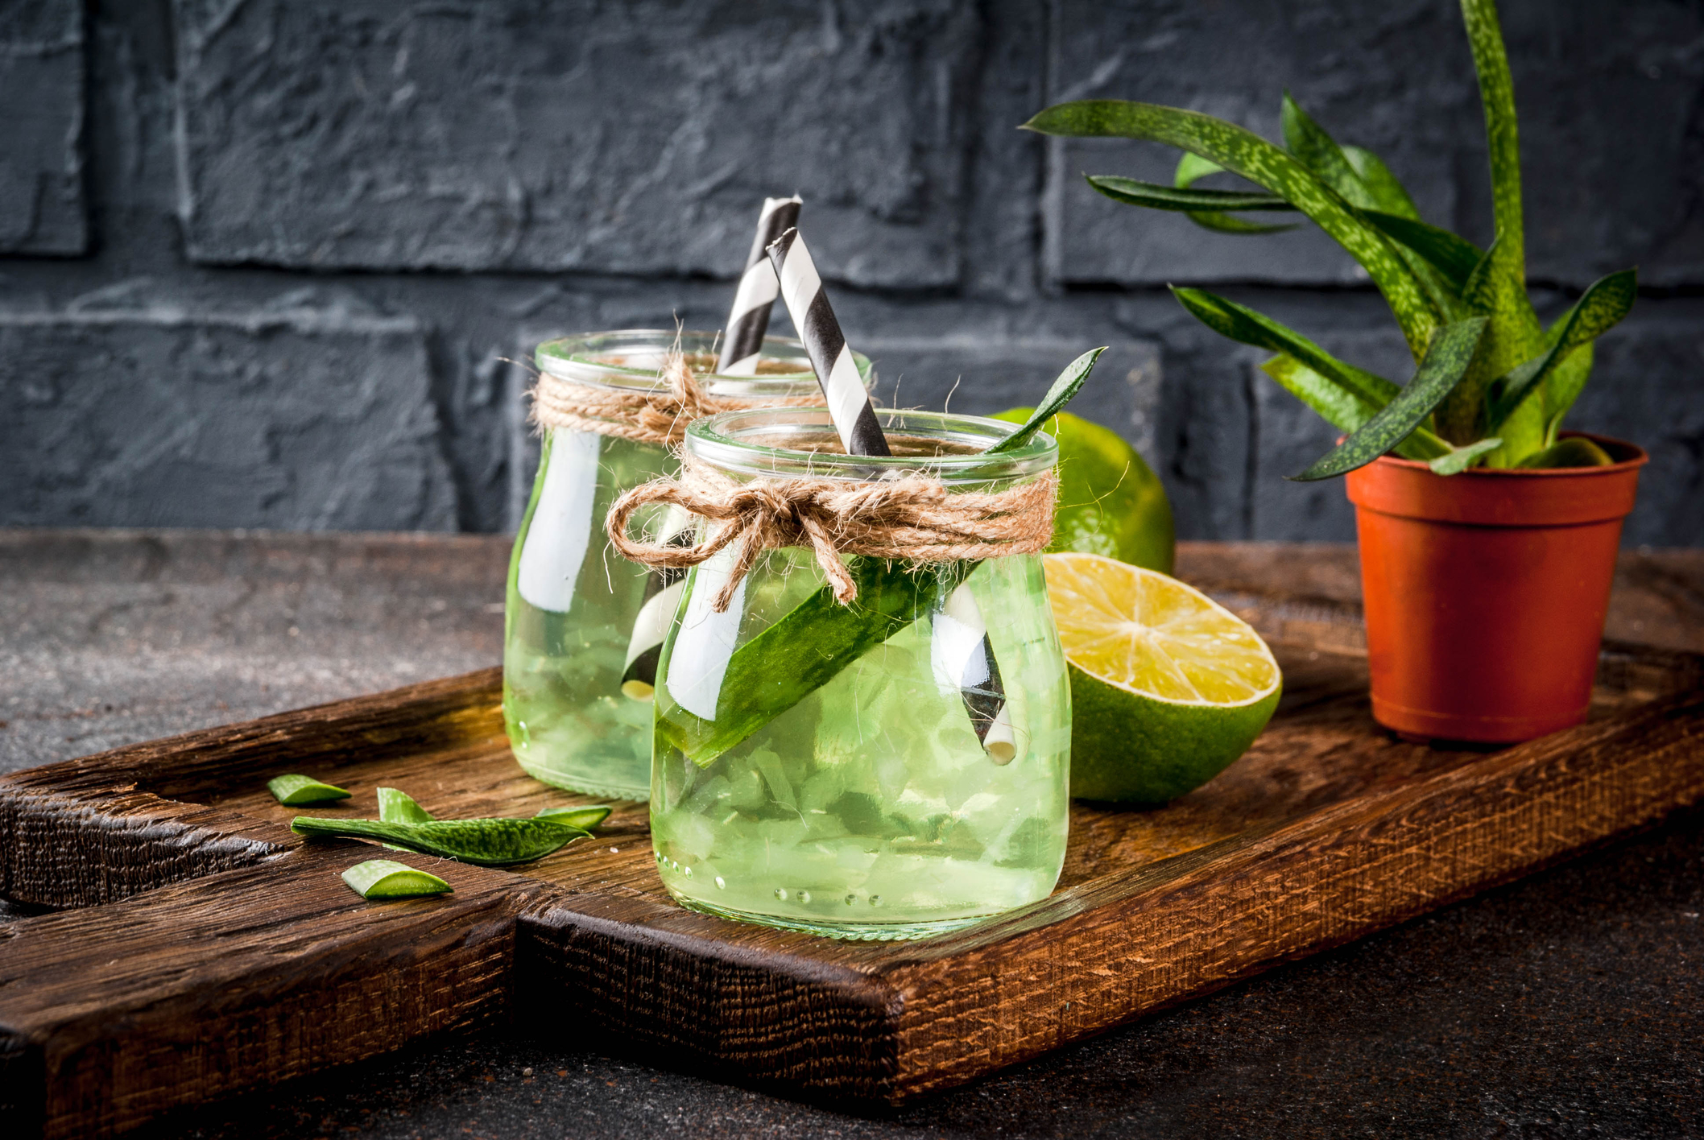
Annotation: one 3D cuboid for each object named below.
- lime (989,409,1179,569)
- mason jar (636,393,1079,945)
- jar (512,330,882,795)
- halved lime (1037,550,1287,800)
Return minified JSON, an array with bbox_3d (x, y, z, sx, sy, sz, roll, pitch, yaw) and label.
[{"bbox_3d":[0.035,-0.004,0.968,0.057,0.056,0.057,2,10,0],"label":"lime"},{"bbox_3d":[0.002,0.015,0.801,0.068,0.075,0.068,2,10,0],"label":"mason jar"},{"bbox_3d":[-0.027,-0.001,0.888,0.068,0.075,0.068,2,10,0],"label":"jar"},{"bbox_3d":[0.045,0.024,0.883,0.053,0.031,0.053,35,26,29],"label":"halved lime"}]

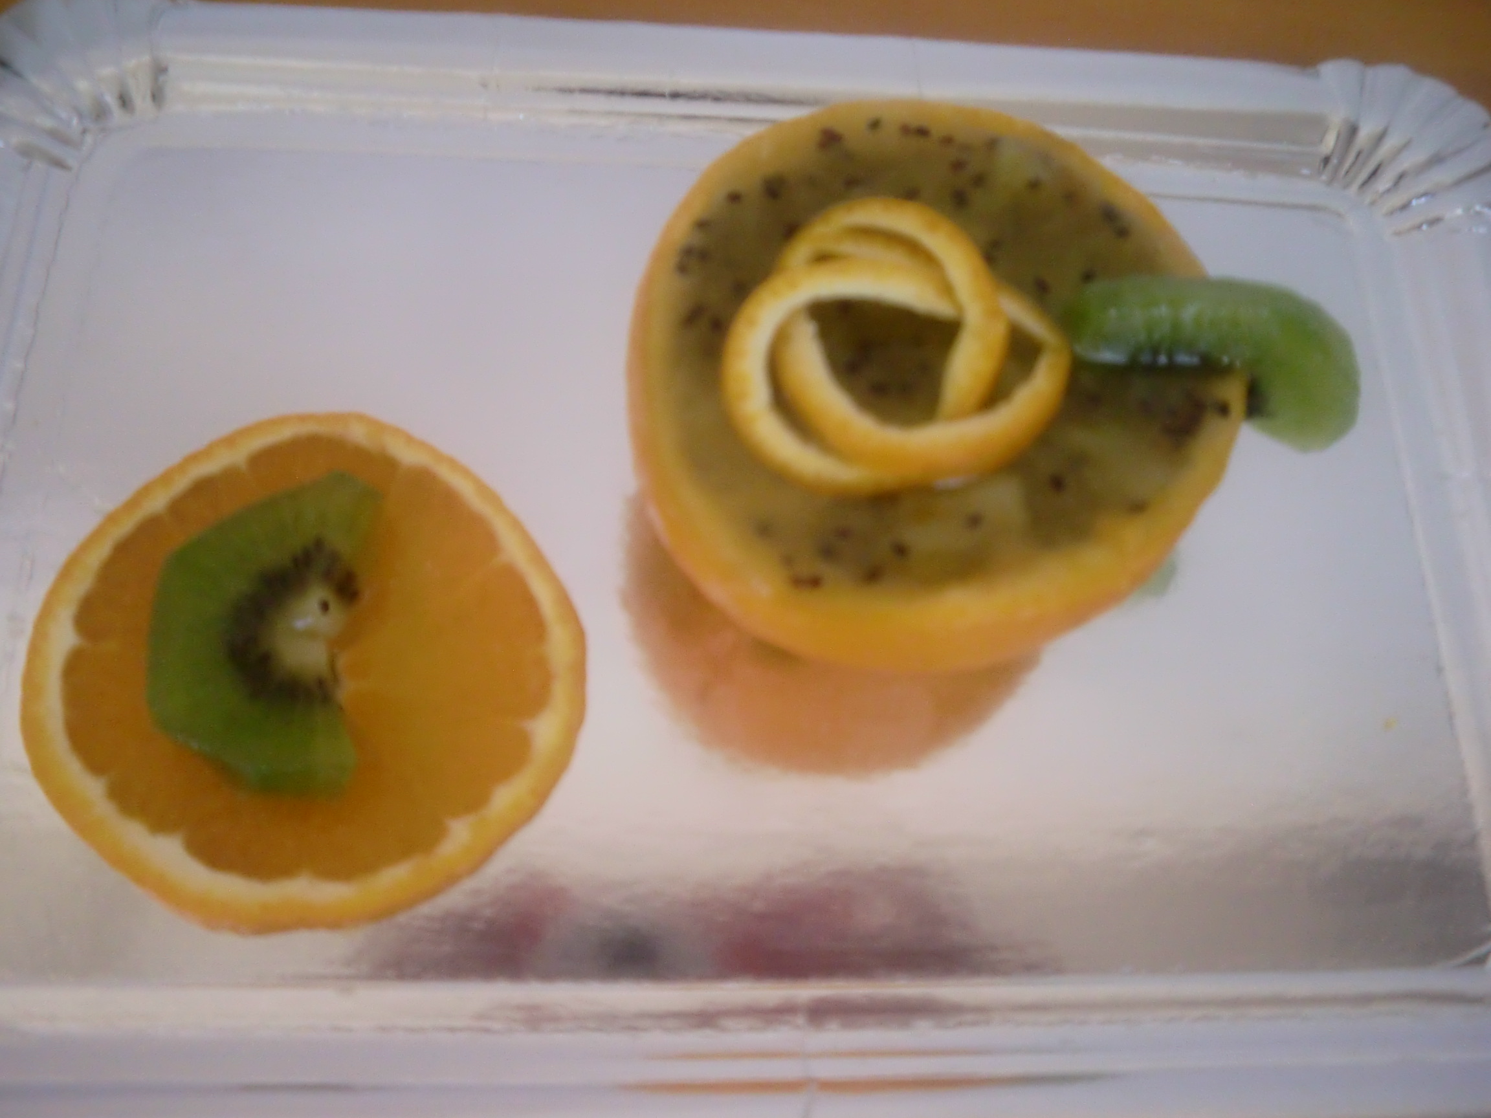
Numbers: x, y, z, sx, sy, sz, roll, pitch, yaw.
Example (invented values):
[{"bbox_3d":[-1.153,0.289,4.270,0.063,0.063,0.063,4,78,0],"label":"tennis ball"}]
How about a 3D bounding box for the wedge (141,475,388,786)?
[{"bbox_3d":[-0.069,0.010,0.172,0.028,0.009,0.046,2,71,-5],"label":"wedge"}]

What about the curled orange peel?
[{"bbox_3d":[0.020,-0.028,0.160,0.046,0.016,0.040,2,71,-5],"label":"curled orange peel"}]

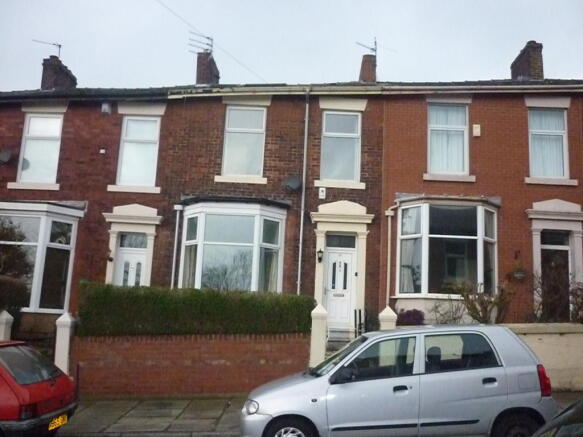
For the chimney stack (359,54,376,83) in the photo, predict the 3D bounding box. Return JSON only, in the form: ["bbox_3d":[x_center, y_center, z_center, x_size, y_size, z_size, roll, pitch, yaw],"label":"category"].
[{"bbox_3d":[2.641,-4.886,19.445,0.470,1.086,1.350,3,-9,1],"label":"chimney stack"}]

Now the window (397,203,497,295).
[{"bbox_3d":[3.827,0.778,13.463,2.450,2.179,0.630,3,-10,2],"label":"window"}]

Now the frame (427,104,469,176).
[{"bbox_3d":[4.120,-2.059,14.634,1.059,1.902,0.100,3,-9,1],"label":"frame"}]

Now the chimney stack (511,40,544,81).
[{"bbox_3d":[8.149,-5.115,19.202,0.453,1.372,1.488,3,-10,2],"label":"chimney stack"}]

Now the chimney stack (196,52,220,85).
[{"bbox_3d":[-2.943,-4.884,19.462,0.449,1.137,1.575,3,-10,2],"label":"chimney stack"}]

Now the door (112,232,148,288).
[{"bbox_3d":[-4.061,1.502,13.993,0.787,2.334,0.100,3,-10,2],"label":"door"}]

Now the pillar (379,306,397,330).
[{"bbox_3d":[1.696,2.327,9.832,0.280,1.534,0.280,3,-10,2],"label":"pillar"}]

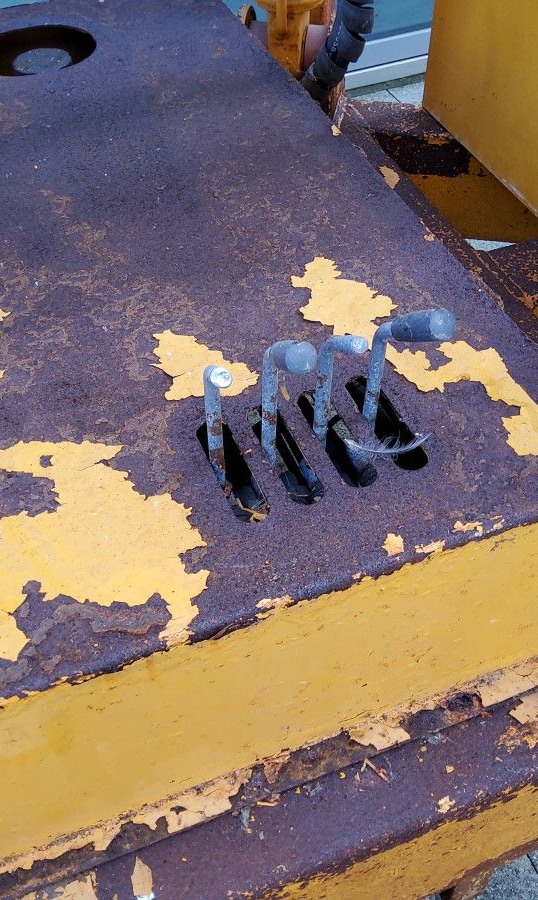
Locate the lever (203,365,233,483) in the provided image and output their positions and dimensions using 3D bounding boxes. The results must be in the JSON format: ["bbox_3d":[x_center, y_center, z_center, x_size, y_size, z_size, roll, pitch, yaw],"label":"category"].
[{"bbox_3d":[-0.033,-0.013,0.632,0.016,0.137,0.046,-17,50,-14],"label":"lever"}]

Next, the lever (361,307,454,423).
[{"bbox_3d":[0.095,-0.053,0.637,0.029,0.157,0.072,-17,50,-14],"label":"lever"}]

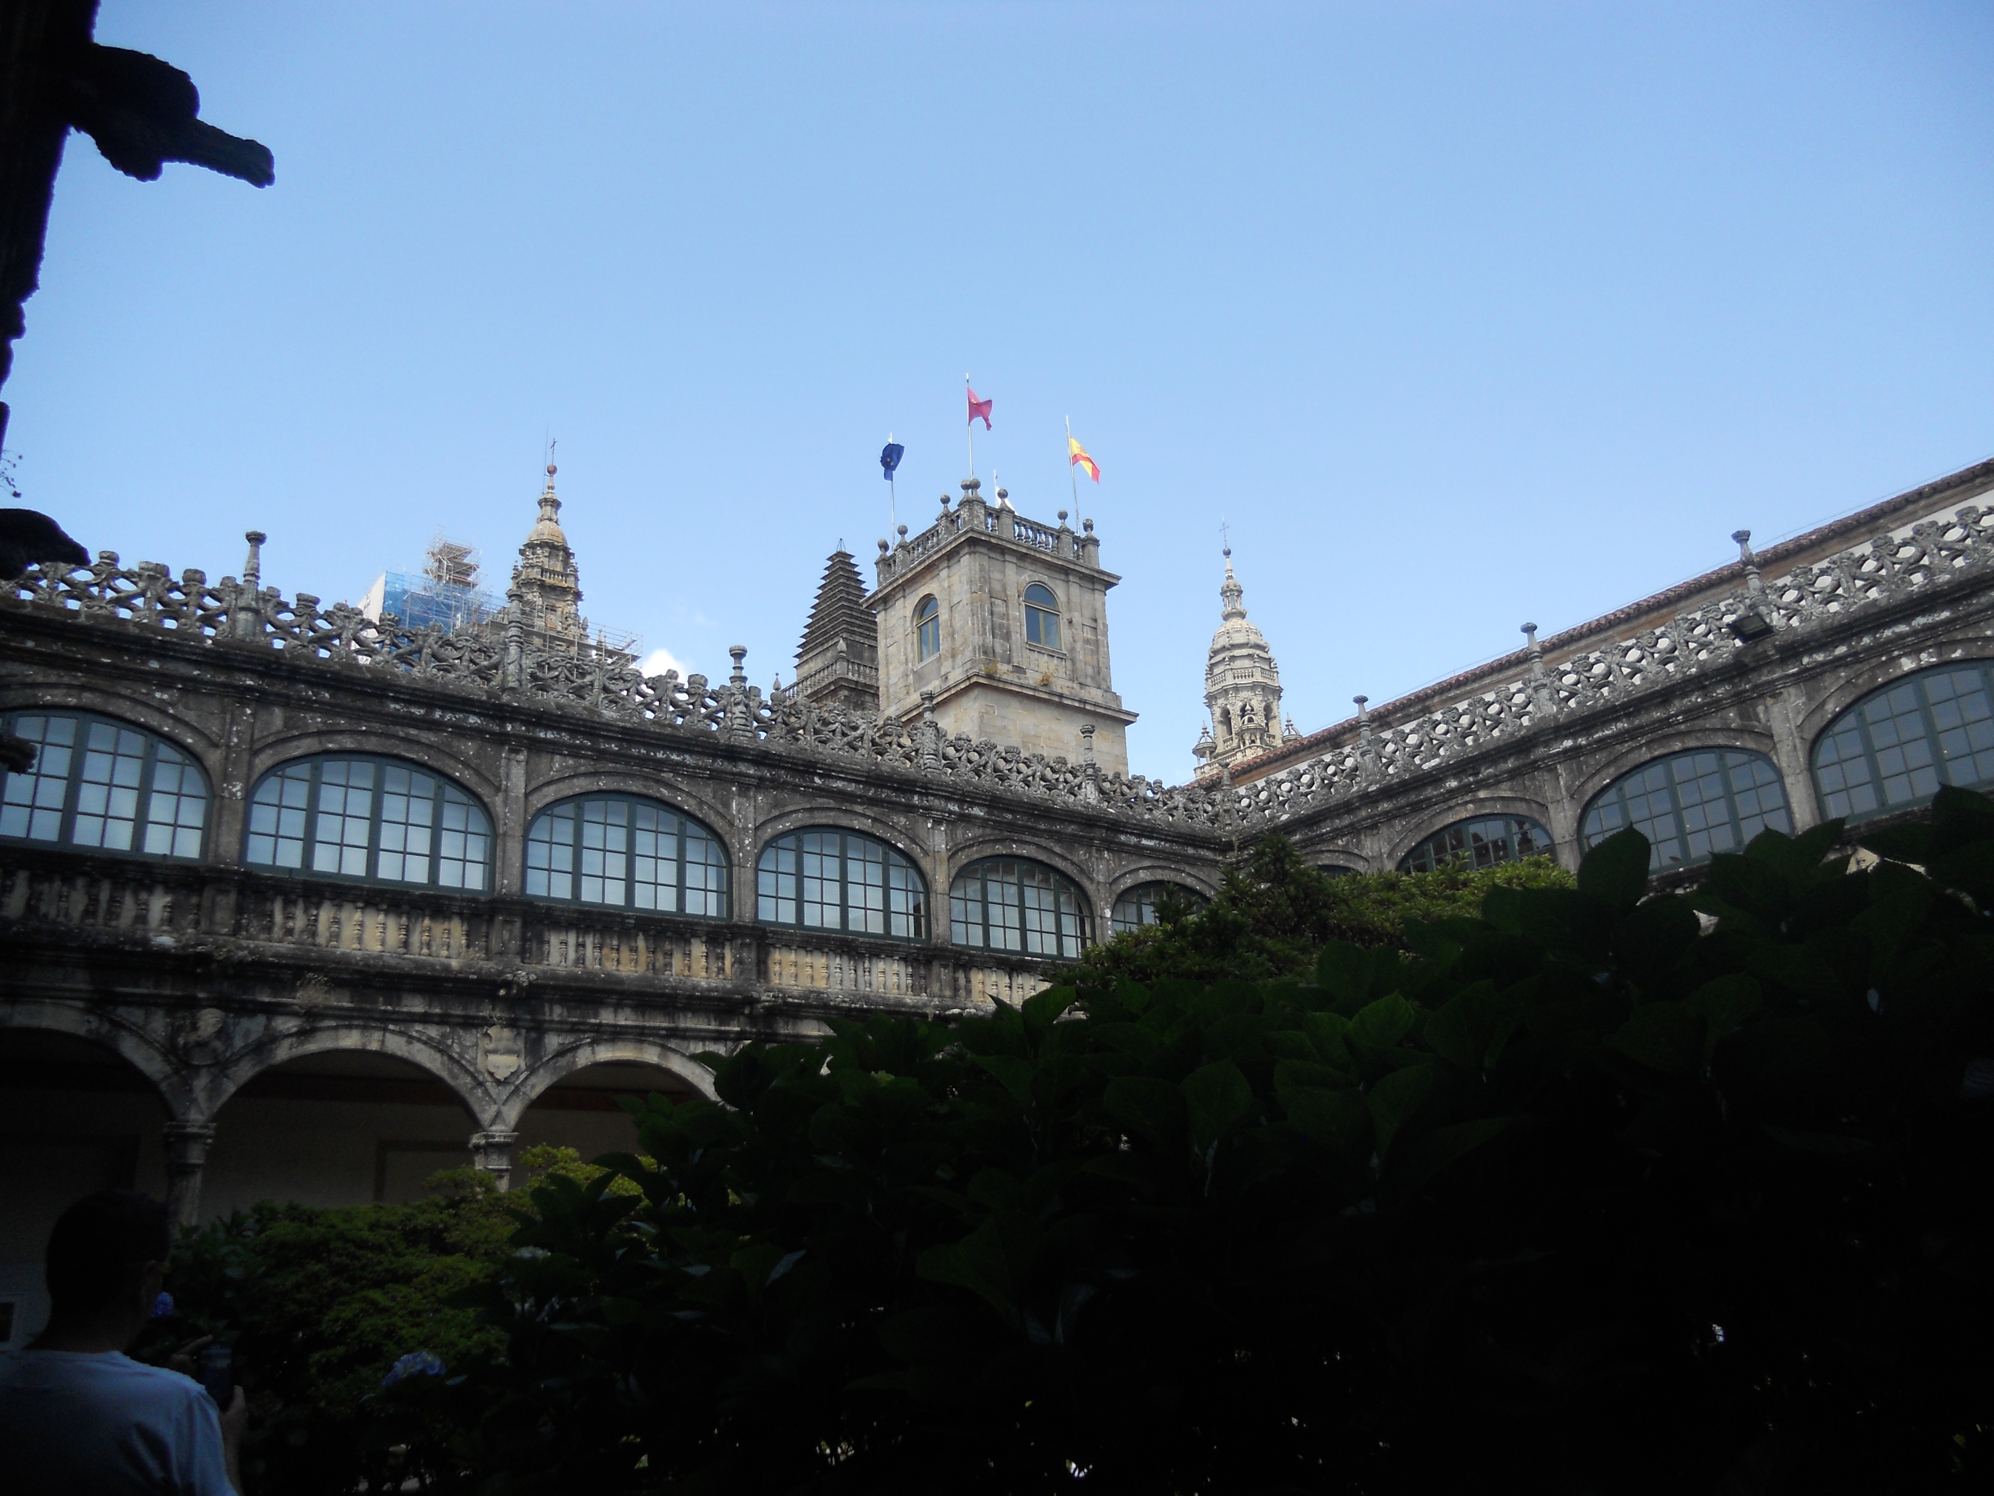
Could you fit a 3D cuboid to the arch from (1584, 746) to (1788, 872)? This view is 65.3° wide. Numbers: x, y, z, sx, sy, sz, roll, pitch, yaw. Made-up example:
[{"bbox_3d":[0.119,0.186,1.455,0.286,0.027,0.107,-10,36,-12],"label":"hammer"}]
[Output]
[{"bbox_3d":[10.088,0.916,22.961,0.250,1.699,3.288,11,-23,-34],"label":"arch"}]

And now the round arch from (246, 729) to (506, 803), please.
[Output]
[{"bbox_3d":[-8.468,0.188,21.492,3.386,0.807,0.450,11,-24,-35],"label":"round arch"}]

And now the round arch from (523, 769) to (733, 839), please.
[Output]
[{"bbox_3d":[-5.485,0.783,23.615,3.367,0.840,0.450,11,-24,-35],"label":"round arch"}]

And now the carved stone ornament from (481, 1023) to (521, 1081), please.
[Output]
[{"bbox_3d":[-6.734,4.125,21.205,0.559,0.781,0.180,11,-24,-35],"label":"carved stone ornament"}]

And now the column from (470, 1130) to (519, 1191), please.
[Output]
[{"bbox_3d":[-6.511,6.596,19.652,0.504,3.400,0.550,12,-24,-36],"label":"column"}]

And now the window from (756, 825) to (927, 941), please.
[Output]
[{"bbox_3d":[-2.458,2.170,25.467,3.293,1.758,0.300,11,-24,-35],"label":"window"}]

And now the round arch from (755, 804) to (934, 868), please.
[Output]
[{"bbox_3d":[-2.491,1.560,24.840,3.294,1.199,0.400,12,-24,-36],"label":"round arch"}]

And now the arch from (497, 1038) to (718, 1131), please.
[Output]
[{"bbox_3d":[-5.196,4.667,21.481,3.492,1.242,0.500,12,-24,-36],"label":"arch"}]

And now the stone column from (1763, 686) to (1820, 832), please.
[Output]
[{"bbox_3d":[11.468,0.211,22.411,0.320,2.257,0.370,11,-24,-35],"label":"stone column"}]

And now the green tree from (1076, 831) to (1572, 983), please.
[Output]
[{"bbox_3d":[1.960,2.443,8.462,2.950,3.908,2.800,-7,-20,11],"label":"green tree"}]

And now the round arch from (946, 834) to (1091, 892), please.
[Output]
[{"bbox_3d":[0.361,2.177,26.934,3.240,1.206,0.400,12,-24,-36],"label":"round arch"}]

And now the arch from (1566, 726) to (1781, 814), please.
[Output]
[{"bbox_3d":[10.315,0.241,24.026,0.450,0.758,3.478,11,-24,-35],"label":"arch"}]

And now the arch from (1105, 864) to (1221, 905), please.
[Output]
[{"bbox_3d":[3.399,2.613,29.916,3.367,0.722,0.450,11,-24,-35],"label":"arch"}]

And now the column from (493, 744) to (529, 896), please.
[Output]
[{"bbox_3d":[-6.734,1.042,21.502,0.396,2.160,0.300,12,-24,-36],"label":"column"}]

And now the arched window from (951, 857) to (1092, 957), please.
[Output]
[{"bbox_3d":[0.486,2.723,27.576,3.293,1.850,0.450,11,-24,-35],"label":"arched window"}]

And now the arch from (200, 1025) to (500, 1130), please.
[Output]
[{"bbox_3d":[-8.039,4.091,19.379,3.528,1.224,0.500,12,-24,-36],"label":"arch"}]

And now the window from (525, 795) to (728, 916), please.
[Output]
[{"bbox_3d":[-5.305,1.546,22.543,3.186,1.739,0.250,12,-24,-36],"label":"window"}]

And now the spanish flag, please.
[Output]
[{"bbox_3d":[2.917,-9.661,52.000,1.150,1.550,0.400,-4,-19,4],"label":"spanish flag"}]

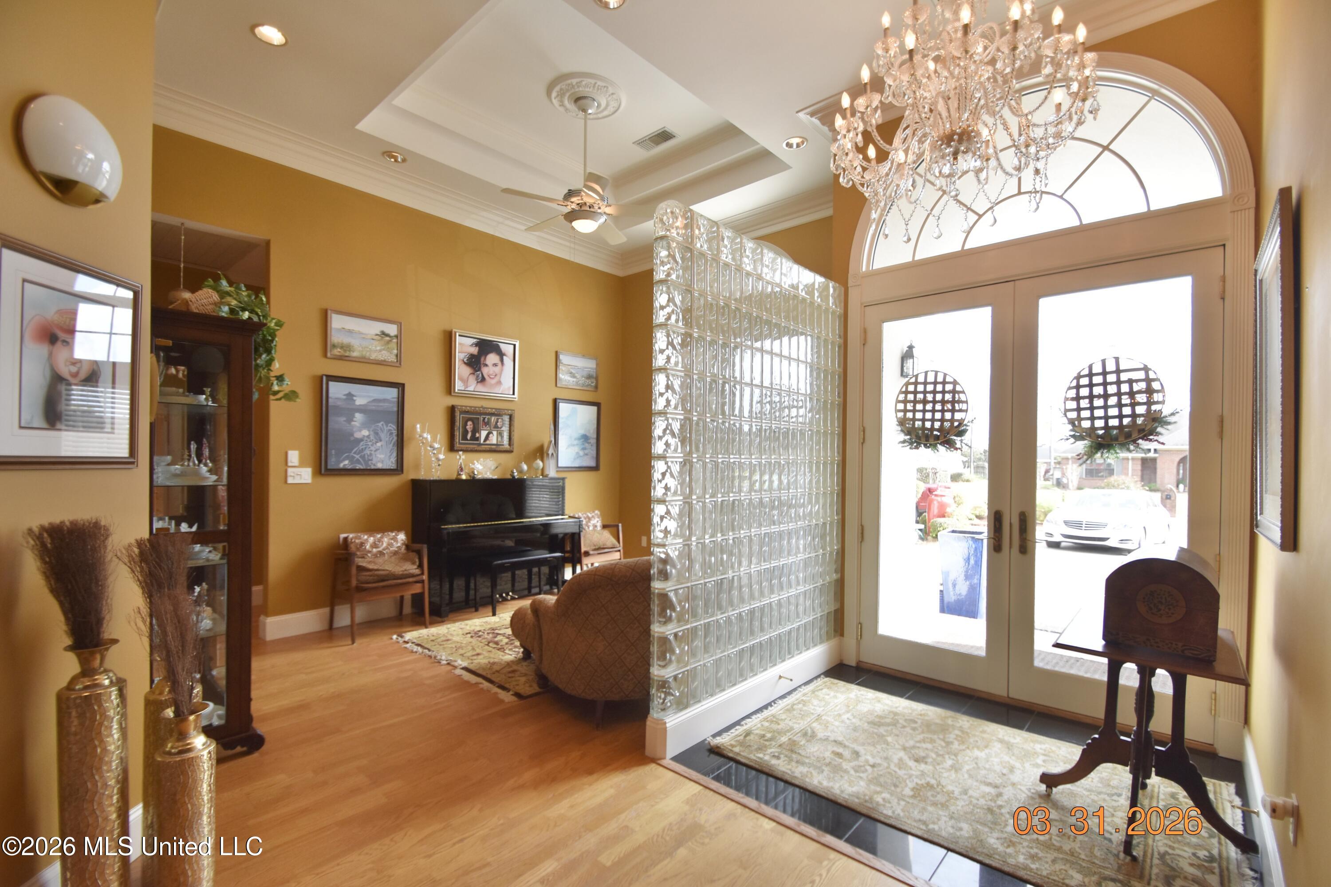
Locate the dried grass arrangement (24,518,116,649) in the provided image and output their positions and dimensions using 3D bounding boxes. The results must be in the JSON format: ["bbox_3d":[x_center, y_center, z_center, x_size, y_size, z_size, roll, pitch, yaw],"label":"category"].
[{"bbox_3d":[-1.755,0.415,1.645,0.165,0.390,0.175,1,-1,0],"label":"dried grass arrangement"}]

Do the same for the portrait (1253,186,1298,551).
[{"bbox_3d":[2.087,-0.214,1.910,0.035,1.055,0.810,1,-1,43],"label":"portrait"}]

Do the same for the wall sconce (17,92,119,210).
[{"bbox_3d":[-1.719,-0.858,1.650,0.095,0.305,0.285,1,-1,-1],"label":"wall sconce"}]

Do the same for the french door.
[{"bbox_3d":[2.028,0.266,3.252,1.733,2.420,0.050,0,-1,40],"label":"french door"}]

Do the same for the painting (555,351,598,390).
[{"bbox_3d":[-0.987,-0.816,6.329,0.035,0.400,0.590,0,-1,43],"label":"painting"}]

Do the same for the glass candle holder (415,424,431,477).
[{"bbox_3d":[-2.195,0.073,5.022,0.135,0.485,0.135,2,-2,-44],"label":"glass candle holder"}]

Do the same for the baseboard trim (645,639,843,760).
[{"bbox_3d":[0.566,1.400,3.244,0.140,0.190,1.730,1,-1,43],"label":"baseboard trim"}]

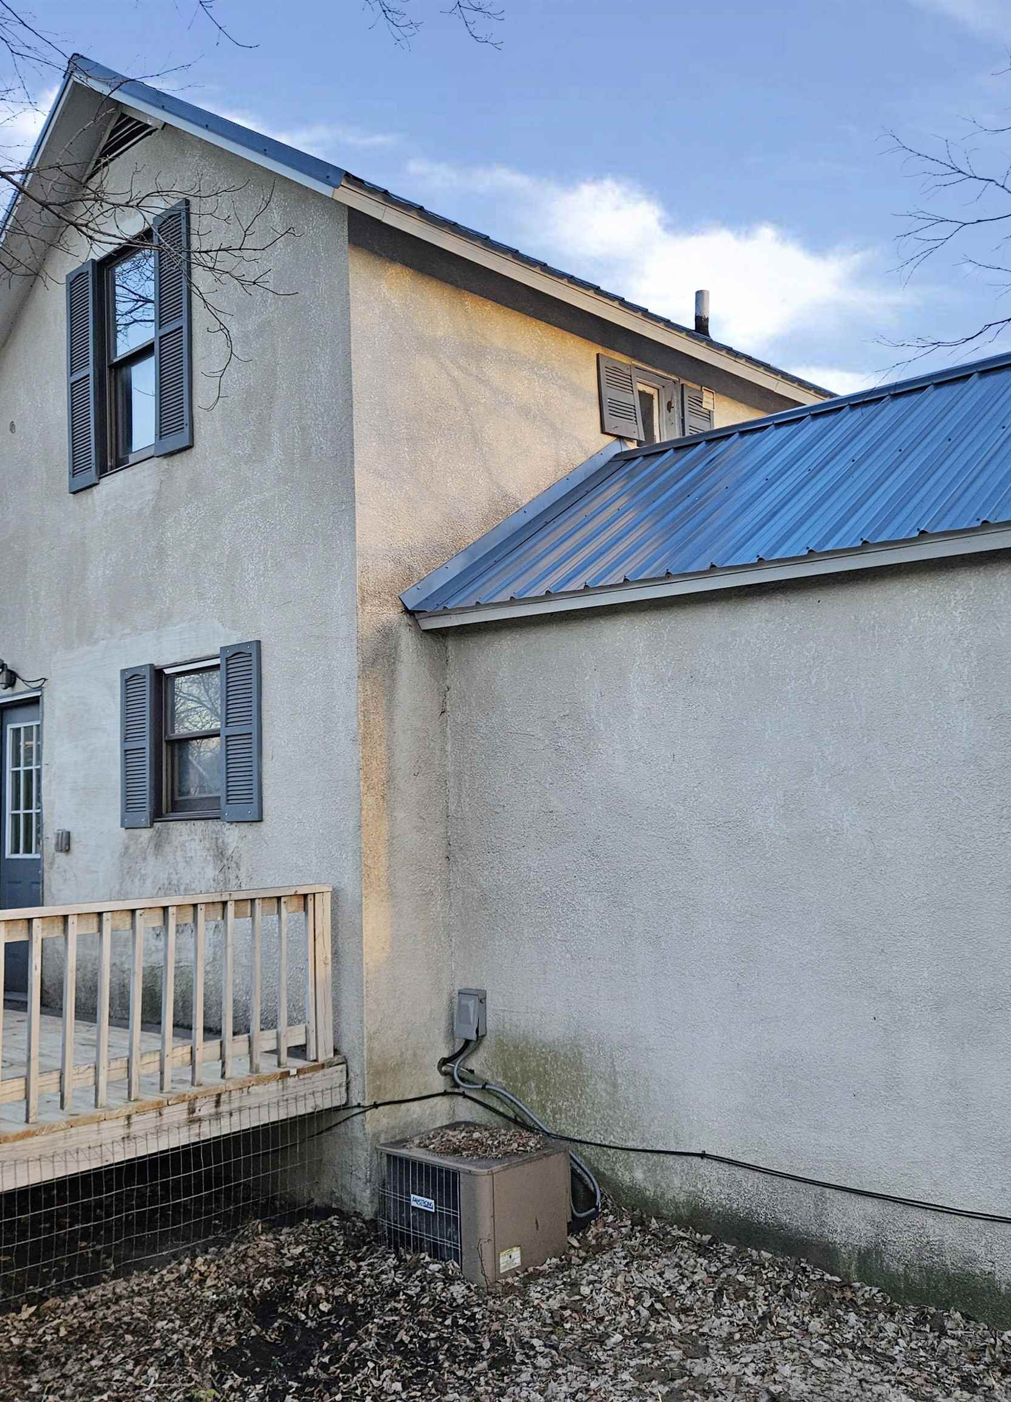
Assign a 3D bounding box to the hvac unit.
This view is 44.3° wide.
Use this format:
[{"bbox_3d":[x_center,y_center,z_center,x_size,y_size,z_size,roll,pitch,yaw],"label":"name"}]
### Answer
[{"bbox_3d":[-0.136,2.132,5.284,0.652,0.456,0.490,-6,-7,42],"label":"hvac unit"}]

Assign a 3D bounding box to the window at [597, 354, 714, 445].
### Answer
[{"bbox_3d":[1.069,-1.964,8.554,0.100,0.580,1.370,-6,-7,42],"label":"window"}]

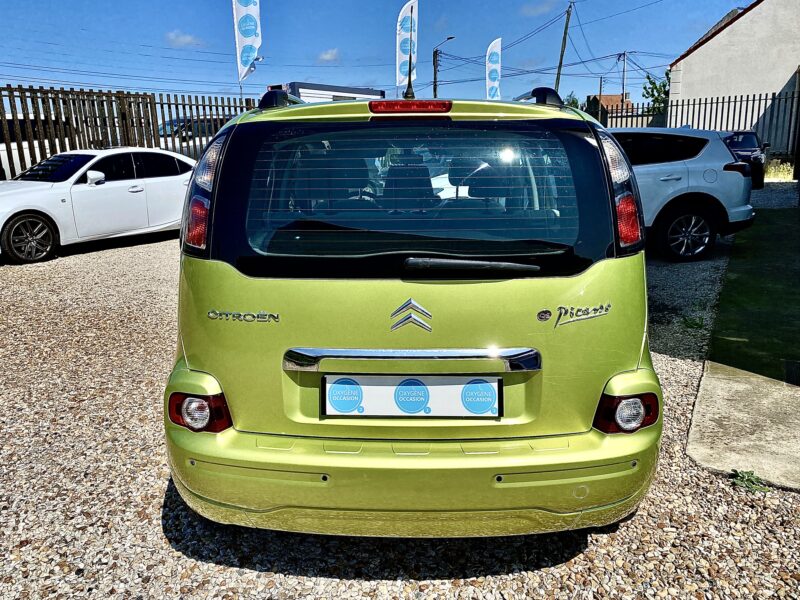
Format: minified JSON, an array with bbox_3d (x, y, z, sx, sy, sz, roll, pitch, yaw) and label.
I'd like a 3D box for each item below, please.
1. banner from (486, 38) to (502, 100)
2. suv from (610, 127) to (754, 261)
[{"bbox_3d":[3.557,-8.556,22.500,0.650,2.350,0.060,1,14,8],"label":"banner"},{"bbox_3d":[2.231,-1.506,8.150,4.600,1.670,1.850,0,14,4],"label":"suv"}]

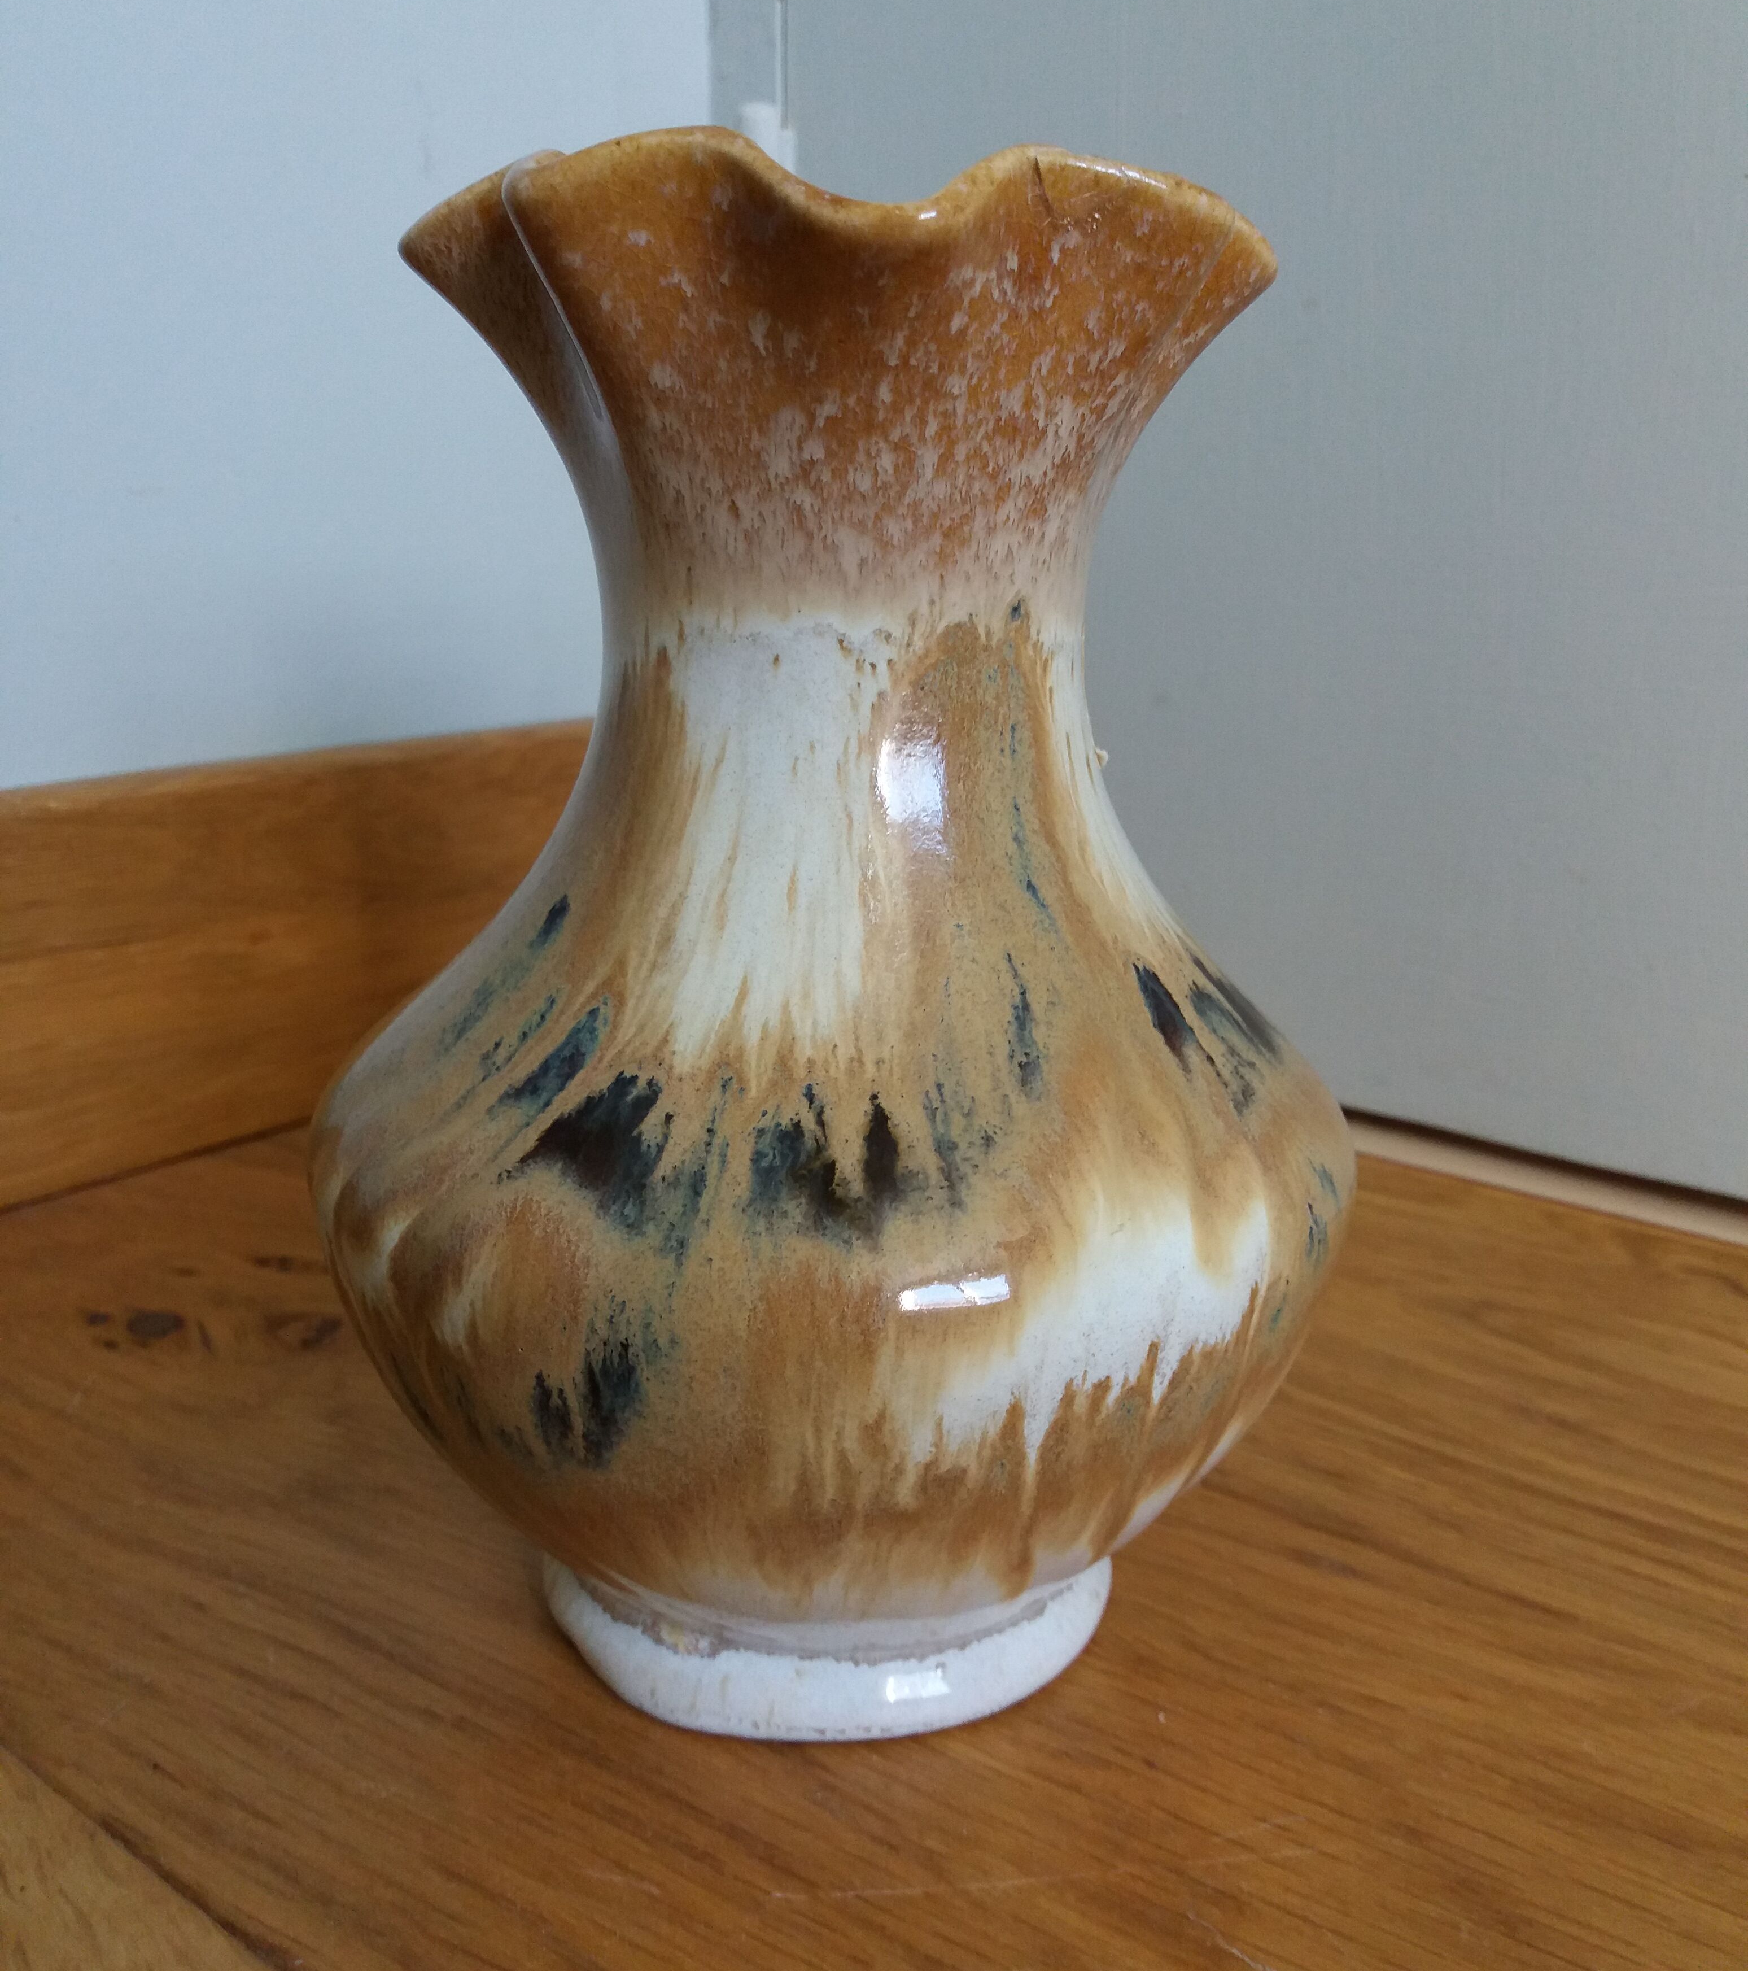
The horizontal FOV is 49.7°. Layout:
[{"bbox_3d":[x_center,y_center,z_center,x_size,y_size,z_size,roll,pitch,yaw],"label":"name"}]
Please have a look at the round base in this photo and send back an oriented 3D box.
[{"bbox_3d":[-0.007,0.086,0.297,0.089,0.018,0.089,0,15,0],"label":"round base"}]

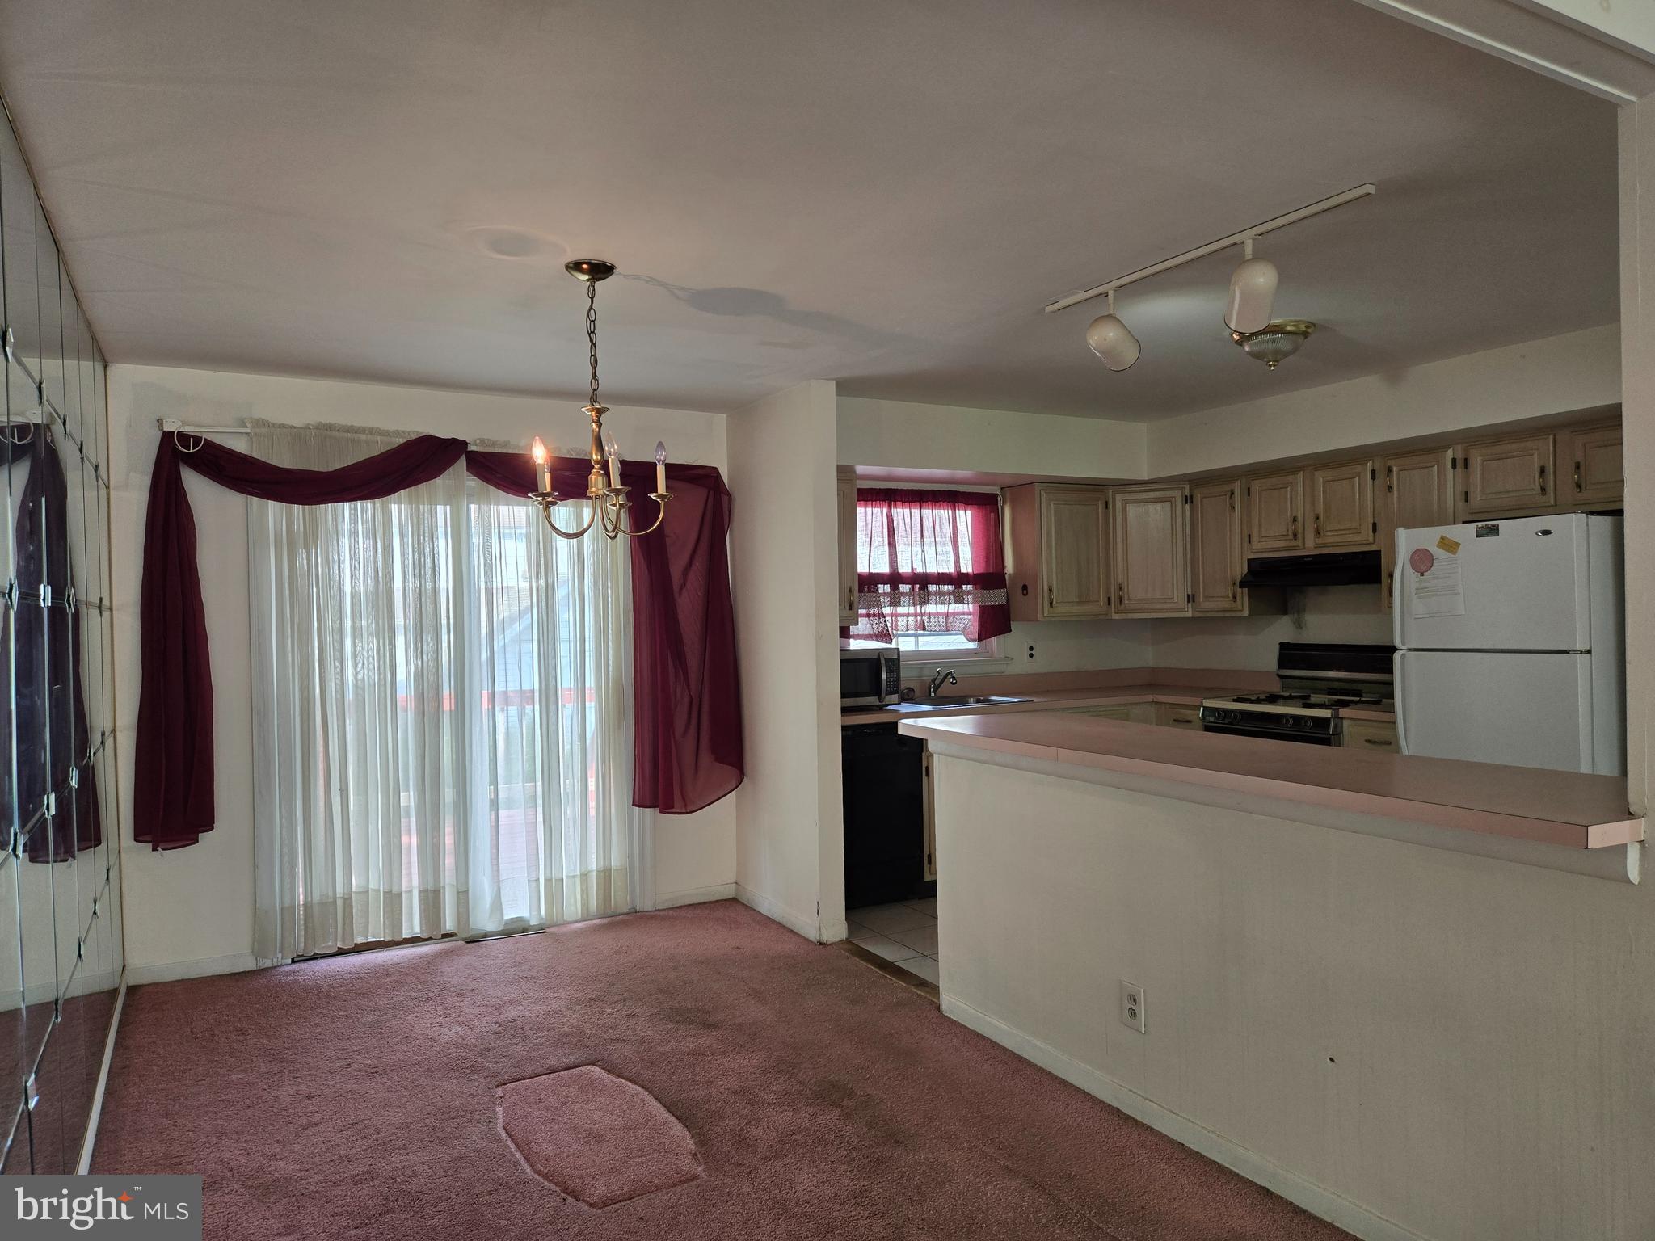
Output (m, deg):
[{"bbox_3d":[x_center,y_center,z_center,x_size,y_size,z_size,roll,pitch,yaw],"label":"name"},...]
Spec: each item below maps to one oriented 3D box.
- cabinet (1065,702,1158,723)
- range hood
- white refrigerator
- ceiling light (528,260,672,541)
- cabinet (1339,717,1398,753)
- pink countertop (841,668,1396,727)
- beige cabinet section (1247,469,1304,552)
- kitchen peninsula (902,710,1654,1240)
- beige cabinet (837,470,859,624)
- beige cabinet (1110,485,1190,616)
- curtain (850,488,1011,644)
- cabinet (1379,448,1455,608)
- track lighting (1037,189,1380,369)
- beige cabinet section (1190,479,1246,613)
[{"bbox_3d":[1.357,0.902,6.214,0.680,0.880,0.610,-1,1,-29],"label":"cabinet"},{"bbox_3d":[2.513,-0.252,5.551,0.420,0.156,0.760,-1,1,-29],"label":"range hood"},{"bbox_3d":[2.881,0.481,4.446,0.770,1.735,0.760,-1,1,-29],"label":"white refrigerator"},{"bbox_3d":[-0.656,-0.616,3.092,0.410,0.775,0.410,-1,1,-29],"label":"ceiling light"},{"bbox_3d":[2.738,0.892,5.053,0.610,0.880,0.385,-1,1,-29],"label":"cabinet"},{"bbox_3d":[1.360,0.403,5.285,2.720,0.155,2.150,-1,1,-29],"label":"pink countertop"},{"bbox_3d":[2.472,-0.573,5.847,0.317,0.416,0.357,-2,1,-30],"label":"beige cabinet section"},{"bbox_3d":[1.087,0.880,3.040,0.630,1.052,2.200,-1,1,-29],"label":"kitchen peninsula"},{"bbox_3d":[-0.100,-0.348,5.520,0.435,0.761,0.310,-1,1,-29],"label":"beige cabinet"},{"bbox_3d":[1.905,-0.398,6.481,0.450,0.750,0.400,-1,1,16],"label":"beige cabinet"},{"bbox_3d":[0.559,-0.289,5.998,1.110,0.830,0.080,-1,1,-29],"label":"curtain"},{"bbox_3d":[2.837,-0.401,5.106,0.320,0.750,0.385,-1,1,-29],"label":"cabinet"},{"bbox_3d":[1.031,-0.903,3.094,0.200,0.262,1.143,-1,1,-29],"label":"track lighting"},{"bbox_3d":[2.291,-0.409,6.176,0.317,0.753,0.385,-2,1,-30],"label":"beige cabinet section"}]

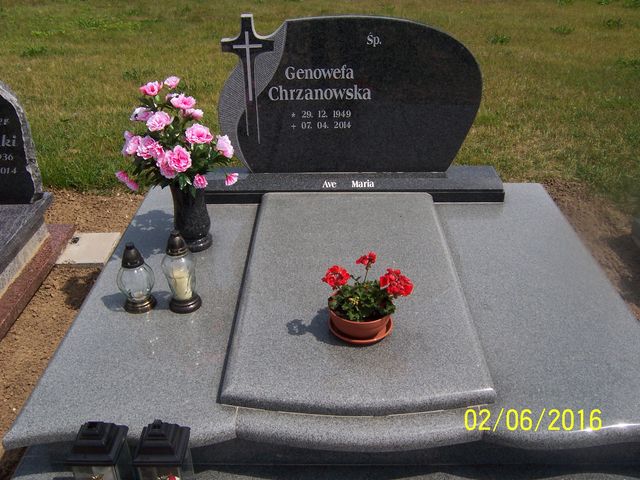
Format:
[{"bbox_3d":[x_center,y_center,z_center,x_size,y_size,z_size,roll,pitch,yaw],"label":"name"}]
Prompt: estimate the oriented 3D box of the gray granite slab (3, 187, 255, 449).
[{"bbox_3d":[-0.492,0.145,2.166,0.569,0.062,1.452,0,31,1],"label":"gray granite slab"}]

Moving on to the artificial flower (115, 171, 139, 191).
[{"bbox_3d":[-0.635,-0.195,2.002,0.045,0.075,0.080,-45,46,-15],"label":"artificial flower"}]

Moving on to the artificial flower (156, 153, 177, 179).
[{"bbox_3d":[-0.480,-0.233,1.909,0.072,0.078,0.055,6,31,10],"label":"artificial flower"}]

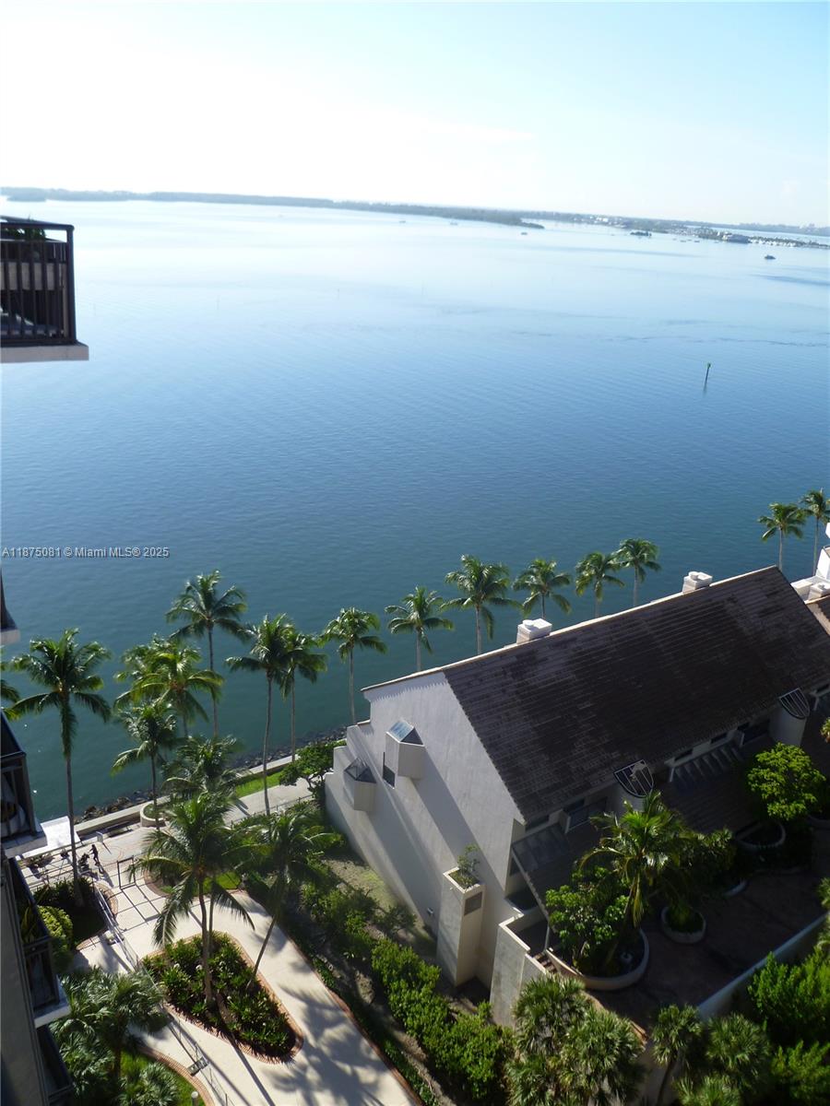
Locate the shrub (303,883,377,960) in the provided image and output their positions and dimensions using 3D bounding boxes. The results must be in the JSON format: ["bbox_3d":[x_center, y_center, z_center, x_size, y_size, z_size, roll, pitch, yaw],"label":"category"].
[{"bbox_3d":[-4.736,23.179,56.775,2.500,1.500,3.700,-12,26,-33],"label":"shrub"}]

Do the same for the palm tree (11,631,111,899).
[{"bbox_3d":[-21.329,13.815,55.050,5.880,18.750,5.880,3,21,0],"label":"palm tree"}]

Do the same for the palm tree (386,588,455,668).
[{"bbox_3d":[0.153,9.465,76.190,5.860,13.500,5.860,3,21,0],"label":"palm tree"}]

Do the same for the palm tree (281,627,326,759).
[{"bbox_3d":[-8.784,11.701,68.302,3.850,12.430,3.850,3,21,0],"label":"palm tree"}]

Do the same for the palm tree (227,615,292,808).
[{"bbox_3d":[-10.704,11.954,62.811,4.380,15.740,4.380,3,21,0],"label":"palm tree"}]

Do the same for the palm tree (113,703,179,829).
[{"bbox_3d":[-17.609,15.247,59.705,4.330,11.260,4.330,3,21,0],"label":"palm tree"}]

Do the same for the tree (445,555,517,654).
[{"bbox_3d":[5.529,7.648,79.431,6.290,15.020,6.290,3,21,0],"label":"tree"}]

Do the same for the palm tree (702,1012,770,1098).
[{"bbox_3d":[15.546,25.196,43.637,3.290,6.980,3.290,3,21,0],"label":"palm tree"}]

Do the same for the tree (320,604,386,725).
[{"bbox_3d":[-4.854,10.489,71.590,5.200,12.660,5.200,3,21,0],"label":"tree"}]

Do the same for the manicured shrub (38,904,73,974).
[{"bbox_3d":[-22.002,23.135,53.692,2.500,2.300,2.500,3,21,0],"label":"manicured shrub"}]

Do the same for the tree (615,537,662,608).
[{"bbox_3d":[22.048,5.100,91.096,5.000,12.810,5.000,3,21,0],"label":"tree"}]

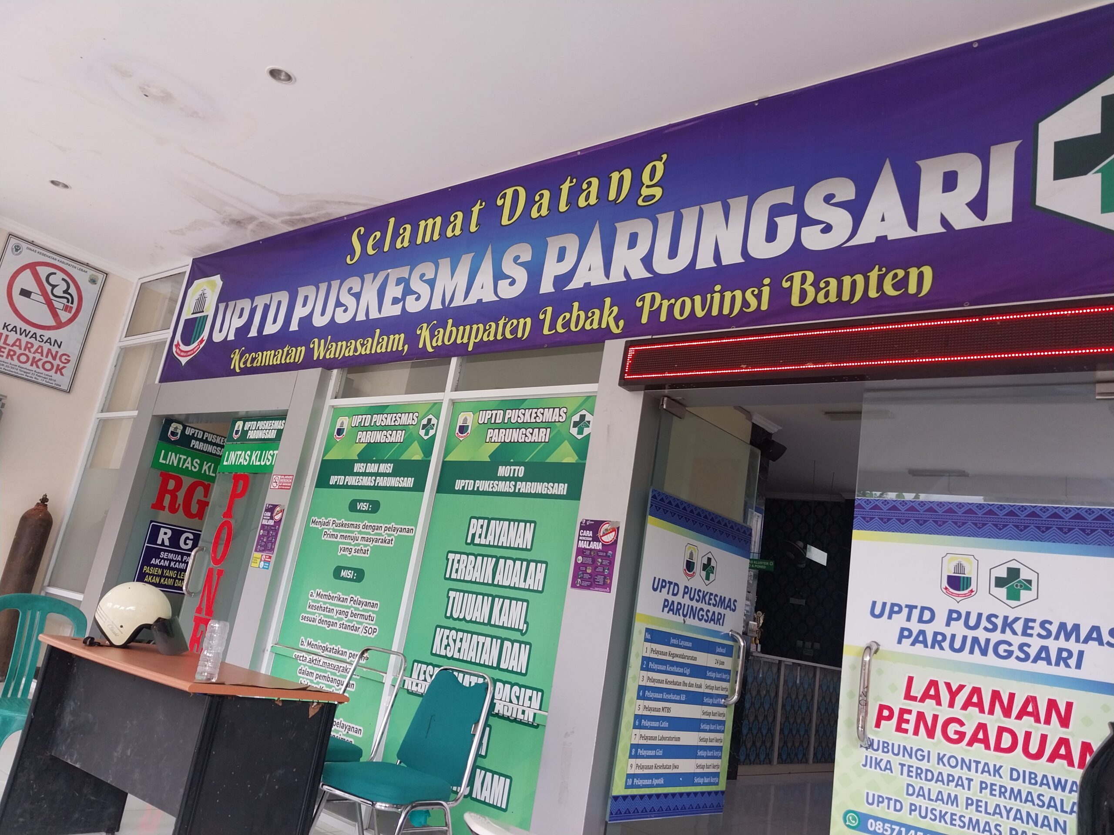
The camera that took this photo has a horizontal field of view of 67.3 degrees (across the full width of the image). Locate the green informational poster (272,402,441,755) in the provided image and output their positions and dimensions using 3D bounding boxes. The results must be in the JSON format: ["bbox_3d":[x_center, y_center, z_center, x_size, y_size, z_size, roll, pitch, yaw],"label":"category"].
[{"bbox_3d":[-1.159,0.906,4.640,0.983,2.052,0.020,-1,-18,37],"label":"green informational poster"}]

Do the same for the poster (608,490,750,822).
[{"bbox_3d":[0.609,1.106,3.864,0.020,1.379,0.900,-3,-19,42],"label":"poster"}]

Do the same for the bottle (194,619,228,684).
[{"bbox_3d":[-1.197,0.811,2.924,0.072,0.205,0.072,-1,-18,37],"label":"bottle"}]

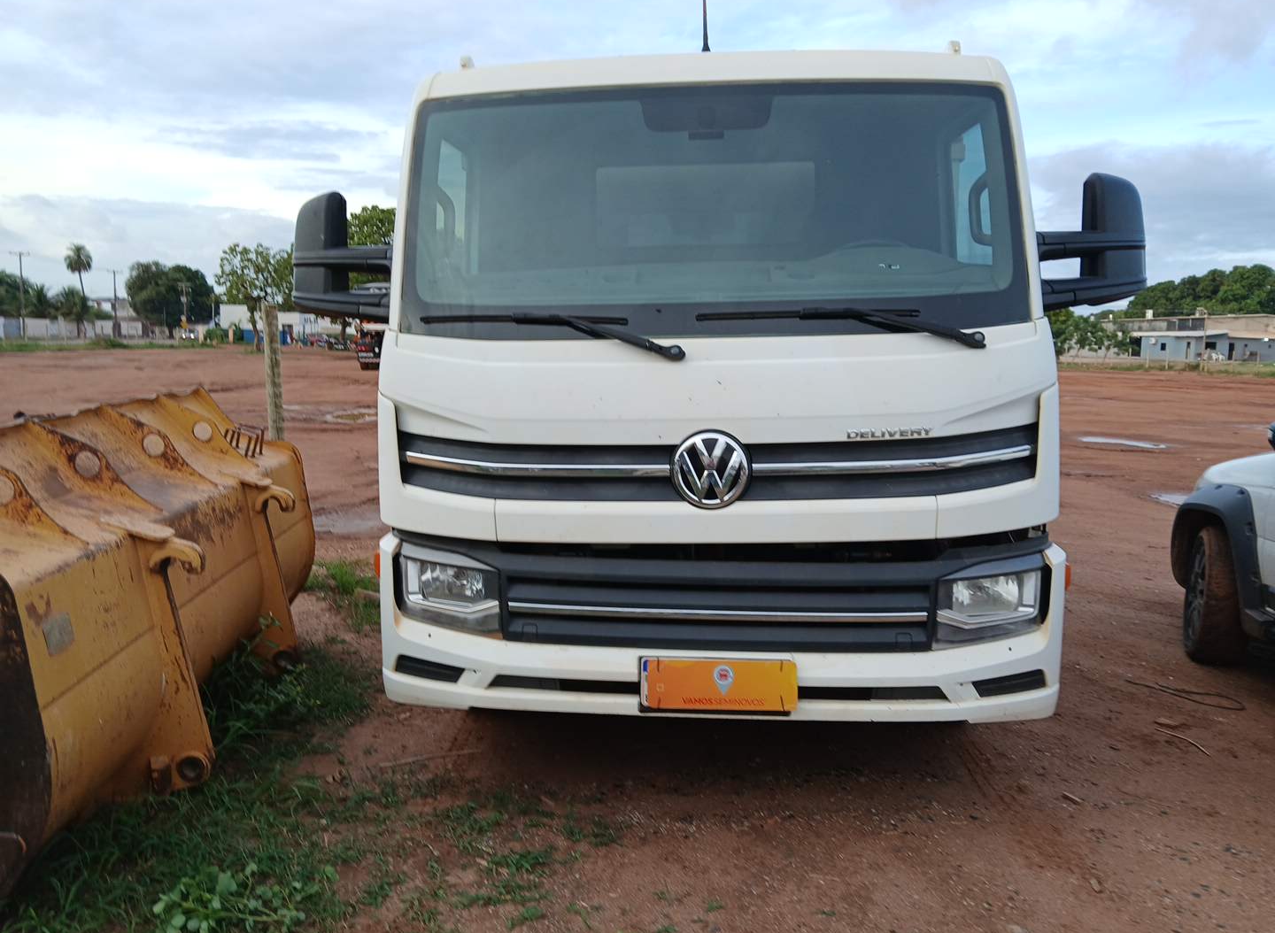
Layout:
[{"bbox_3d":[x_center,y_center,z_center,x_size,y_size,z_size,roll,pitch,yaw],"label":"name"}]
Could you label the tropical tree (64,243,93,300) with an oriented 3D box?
[{"bbox_3d":[-71.000,-22.461,122.000,3.700,11.802,3.700,1,7,0],"label":"tropical tree"}]

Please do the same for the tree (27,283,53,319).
[{"bbox_3d":[-69.840,-18.348,112.000,3.300,6.000,3.300,1,7,3],"label":"tree"}]

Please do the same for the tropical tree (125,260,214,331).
[{"bbox_3d":[-70.660,-25.338,145.000,13.300,11.613,11.500,1,7,0],"label":"tropical tree"}]

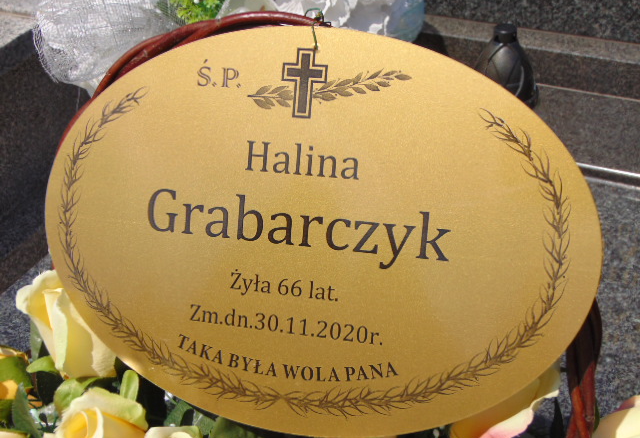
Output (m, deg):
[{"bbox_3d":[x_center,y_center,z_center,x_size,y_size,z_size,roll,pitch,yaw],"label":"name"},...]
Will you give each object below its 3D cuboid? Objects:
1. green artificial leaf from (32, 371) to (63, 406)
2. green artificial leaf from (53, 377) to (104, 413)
[{"bbox_3d":[-0.159,0.099,0.540,0.018,0.019,0.012,-14,35,-2],"label":"green artificial leaf"},{"bbox_3d":[-0.139,0.101,0.530,0.029,0.019,0.015,-15,35,-4],"label":"green artificial leaf"}]

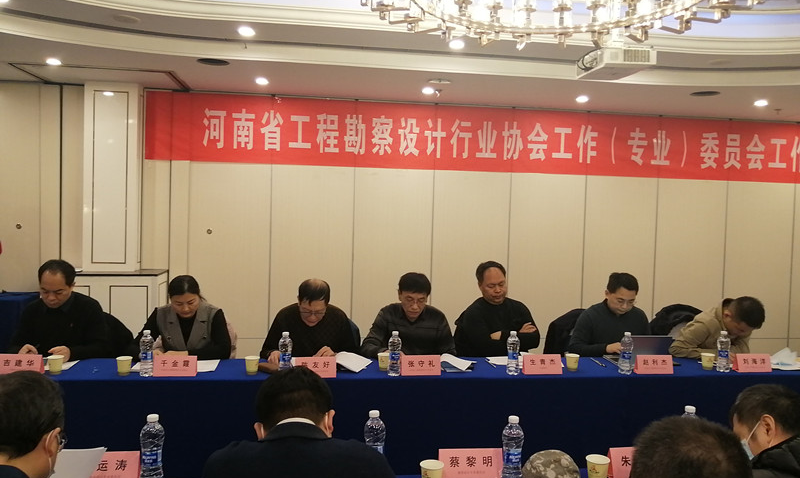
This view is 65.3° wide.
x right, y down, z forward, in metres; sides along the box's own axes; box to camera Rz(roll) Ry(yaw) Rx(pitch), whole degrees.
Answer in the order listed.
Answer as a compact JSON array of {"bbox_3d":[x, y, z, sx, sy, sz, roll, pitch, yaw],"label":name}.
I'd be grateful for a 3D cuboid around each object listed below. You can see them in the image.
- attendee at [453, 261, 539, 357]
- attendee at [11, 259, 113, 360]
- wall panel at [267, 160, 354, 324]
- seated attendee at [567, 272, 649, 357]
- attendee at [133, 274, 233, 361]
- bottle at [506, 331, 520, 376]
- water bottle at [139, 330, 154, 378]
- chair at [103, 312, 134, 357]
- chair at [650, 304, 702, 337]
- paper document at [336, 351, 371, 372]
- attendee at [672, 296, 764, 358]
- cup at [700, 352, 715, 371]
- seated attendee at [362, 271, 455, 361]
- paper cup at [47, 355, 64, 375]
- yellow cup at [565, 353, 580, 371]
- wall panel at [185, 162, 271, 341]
[{"bbox_3d":[0.618,0.812,3.888,0.567,1.328,0.740,1,2,-11],"label":"attendee"},{"bbox_3d":[-1.950,0.760,3.550,0.580,1.280,0.760,1,2,-8],"label":"attendee"},{"bbox_3d":[-0.966,-0.103,6.873,0.898,2.845,0.080,1,2,-8],"label":"wall panel"},{"bbox_3d":[1.359,0.859,4.084,0.550,1.281,0.720,1,2,-18],"label":"seated attendee"},{"bbox_3d":[-1.249,0.820,3.600,0.530,1.217,0.720,1,2,-8],"label":"attendee"},{"bbox_3d":[0.639,0.636,3.483,0.068,0.226,0.068,1,2,-8],"label":"bottle"},{"bbox_3d":[-1.303,0.592,3.223,0.068,0.226,0.068,1,2,-8],"label":"water bottle"},{"bbox_3d":[-1.950,0.926,3.839,0.500,0.930,0.580,1,2,-8],"label":"chair"},{"bbox_3d":[2.081,0.991,4.405,0.500,0.980,0.580,1,2,-8],"label":"chair"},{"bbox_3d":[-0.283,0.695,3.512,0.210,0.055,0.280,2,2,15],"label":"paper document"},{"bbox_3d":[2.039,0.944,4.169,0.620,1.143,0.760,0,2,-30],"label":"attendee"},{"bbox_3d":[1.814,0.732,3.686,0.076,0.086,0.076,2,2,0],"label":"cup"},{"bbox_3d":[0.043,0.833,3.793,0.570,1.257,0.720,1,2,-8],"label":"seated attendee"},{"bbox_3d":[-1.765,0.650,3.203,0.076,0.086,0.076,1,2,-8],"label":"paper cup"},{"bbox_3d":[0.965,0.689,3.480,0.074,0.083,0.074,2,2,0],"label":"yellow cup"},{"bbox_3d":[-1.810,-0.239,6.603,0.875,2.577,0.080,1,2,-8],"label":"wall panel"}]

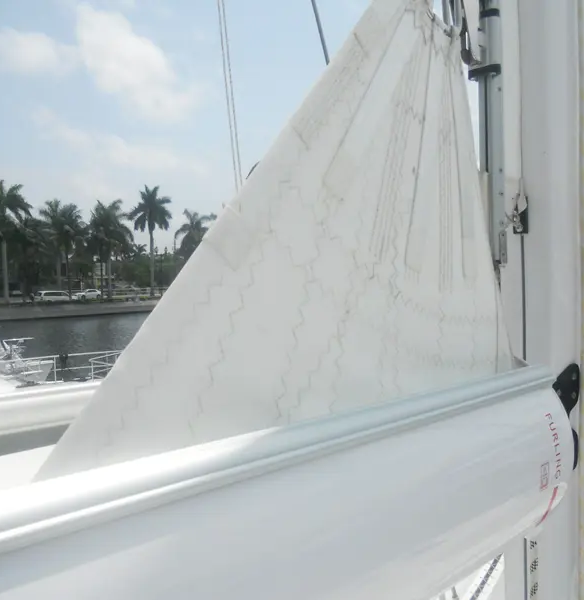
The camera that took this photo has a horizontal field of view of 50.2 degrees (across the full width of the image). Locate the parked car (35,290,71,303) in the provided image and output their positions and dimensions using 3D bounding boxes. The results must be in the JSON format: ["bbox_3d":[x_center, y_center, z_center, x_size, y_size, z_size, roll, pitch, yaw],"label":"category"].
[{"bbox_3d":[-34.737,-0.423,91.000,1.950,1.750,5.050,1,3,38],"label":"parked car"}]

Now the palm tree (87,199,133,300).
[{"bbox_3d":[-28.000,-7.923,96.000,6.800,15.380,6.800,1,3,38],"label":"palm tree"}]

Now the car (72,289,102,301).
[{"bbox_3d":[-31.743,-0.855,97.000,1.820,1.470,4.750,1,3,38],"label":"car"}]

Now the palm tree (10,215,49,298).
[{"bbox_3d":[-36.878,-5.853,88.000,5.700,11.850,5.700,1,3,38],"label":"palm tree"}]

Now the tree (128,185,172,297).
[{"bbox_3d":[-22.903,-9.614,101.000,7.000,18.000,7.000,-1,2,0],"label":"tree"}]

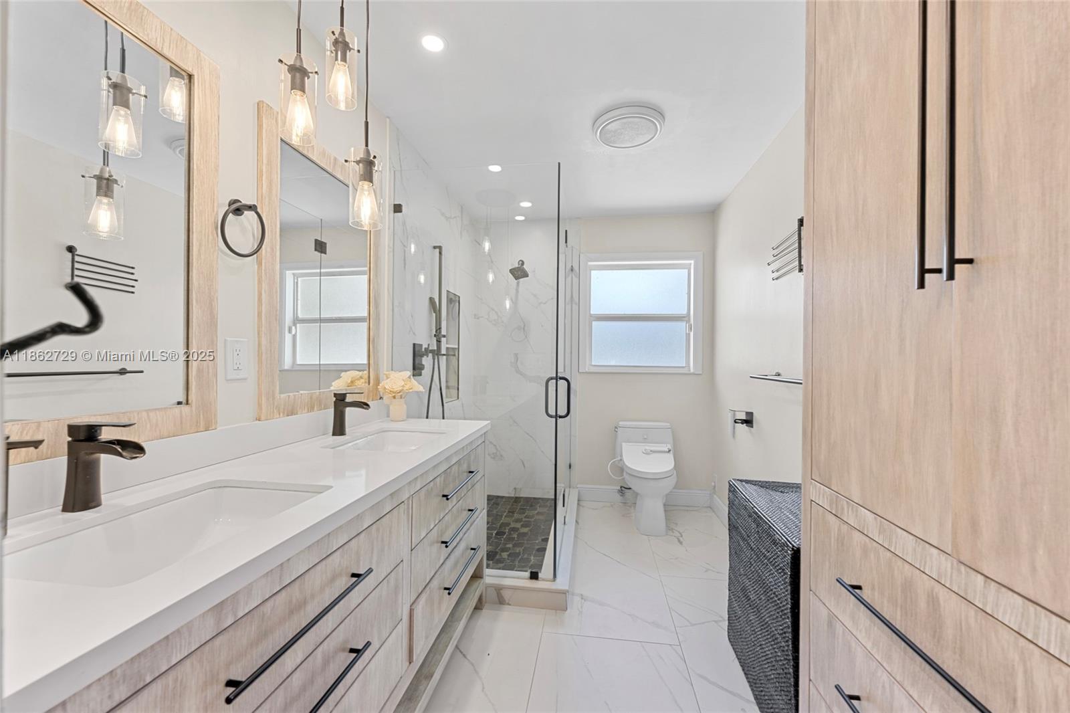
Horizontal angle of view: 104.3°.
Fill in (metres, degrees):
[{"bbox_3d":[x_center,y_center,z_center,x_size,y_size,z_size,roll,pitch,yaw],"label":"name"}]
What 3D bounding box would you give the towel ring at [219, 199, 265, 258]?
[{"bbox_3d":[-0.886,-0.392,1.249,0.075,0.190,0.158,0,0,8],"label":"towel ring"}]

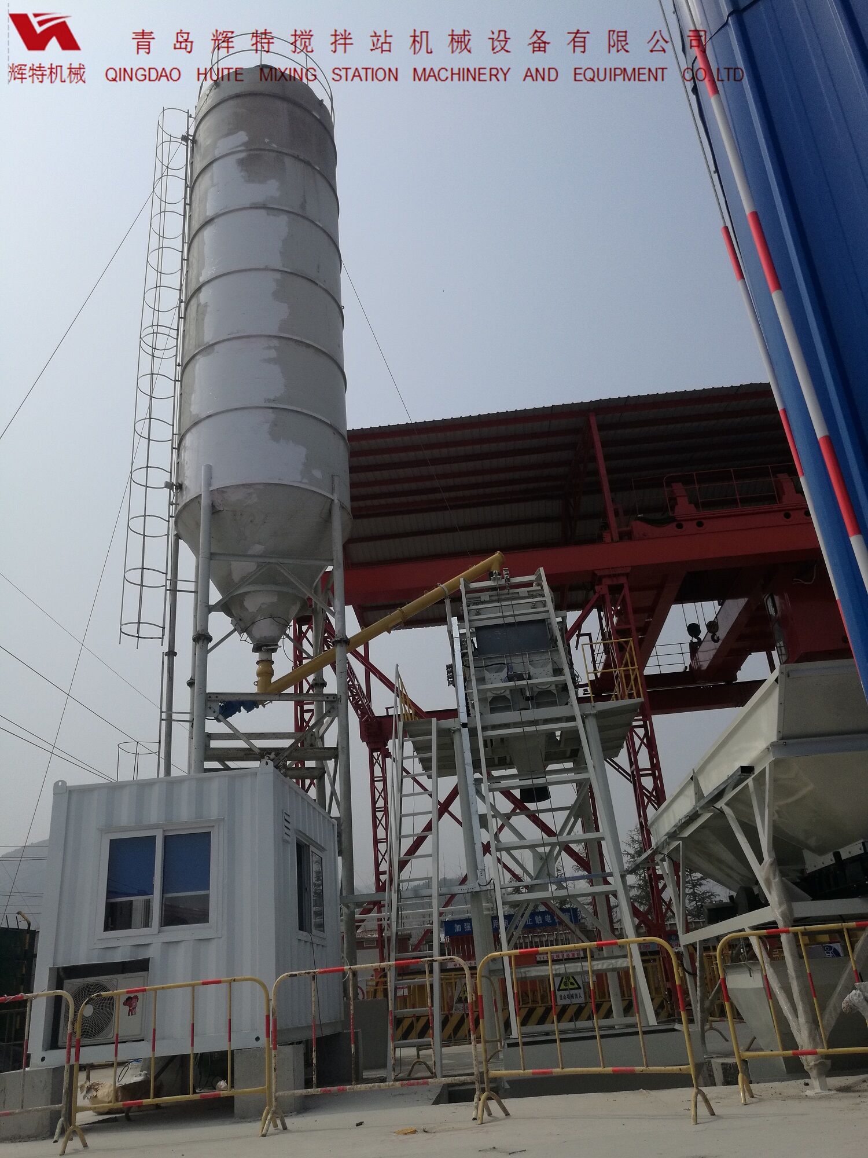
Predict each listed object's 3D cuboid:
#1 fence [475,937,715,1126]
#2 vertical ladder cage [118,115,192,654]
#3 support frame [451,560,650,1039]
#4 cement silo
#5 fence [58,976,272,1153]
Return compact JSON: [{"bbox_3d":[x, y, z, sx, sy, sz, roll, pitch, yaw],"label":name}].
[{"bbox_3d":[1.009,3.114,6.239,1.528,1.100,0.400,-16,-26,25],"label":"fence"},{"bbox_3d":[-5.224,-4.395,17.215,0.720,11.881,0.760,3,-23,-16],"label":"vertical ladder cage"},{"bbox_3d":[1.254,2.275,11.468,1.950,6.450,4.700,-6,-23,3],"label":"support frame"},{"bbox_3d":[-3.159,-4.200,16.968,2.998,11.761,2.998,0,-24,-11],"label":"cement silo"},{"bbox_3d":[-2.056,3.788,7.092,1.550,1.100,0.400,-5,-23,0],"label":"fence"}]

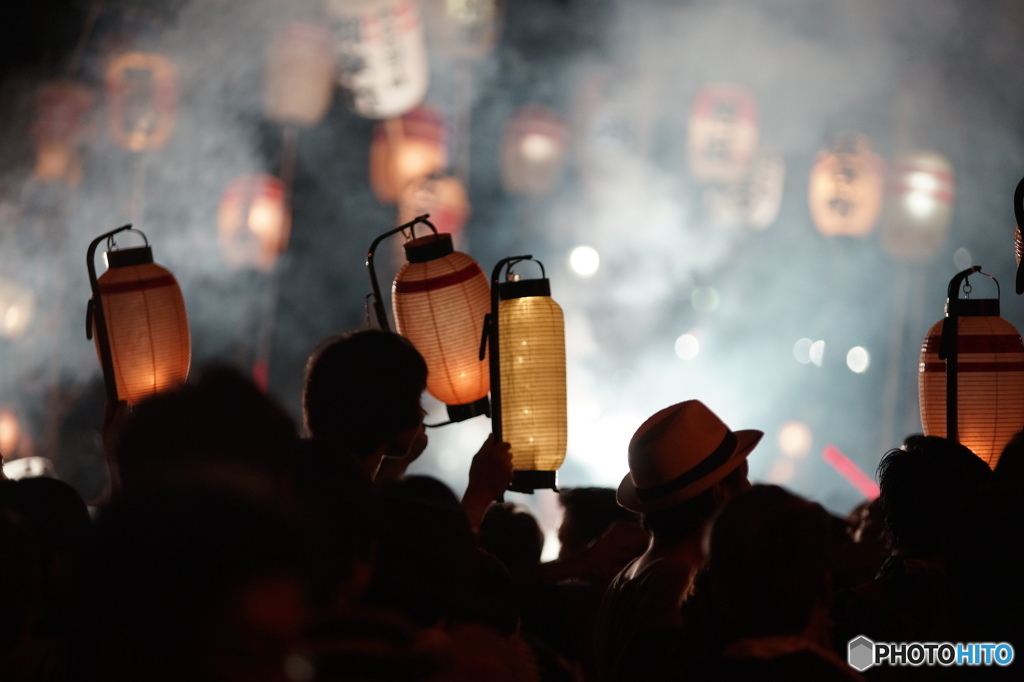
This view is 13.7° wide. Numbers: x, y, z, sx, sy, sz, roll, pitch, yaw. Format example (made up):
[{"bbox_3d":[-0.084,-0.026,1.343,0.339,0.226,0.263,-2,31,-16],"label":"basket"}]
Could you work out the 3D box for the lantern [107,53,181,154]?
[{"bbox_3d":[-1.112,-0.716,12.800,0.205,0.295,0.205,0,-2,0],"label":"lantern"}]

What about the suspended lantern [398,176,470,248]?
[{"bbox_3d":[-0.239,-0.373,13.000,0.205,0.285,0.205,0,-2,0],"label":"suspended lantern"}]

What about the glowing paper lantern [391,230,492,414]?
[{"bbox_3d":[-0.114,-0.025,7.450,0.170,0.335,0.170,-14,10,0],"label":"glowing paper lantern"}]

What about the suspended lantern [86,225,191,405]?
[{"bbox_3d":[-0.666,-0.022,7.650,0.178,0.360,0.172,-8,5,0],"label":"suspended lantern"}]

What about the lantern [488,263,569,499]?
[{"bbox_3d":[0.027,0.058,7.400,0.135,0.405,0.128,-2,0,0],"label":"lantern"}]

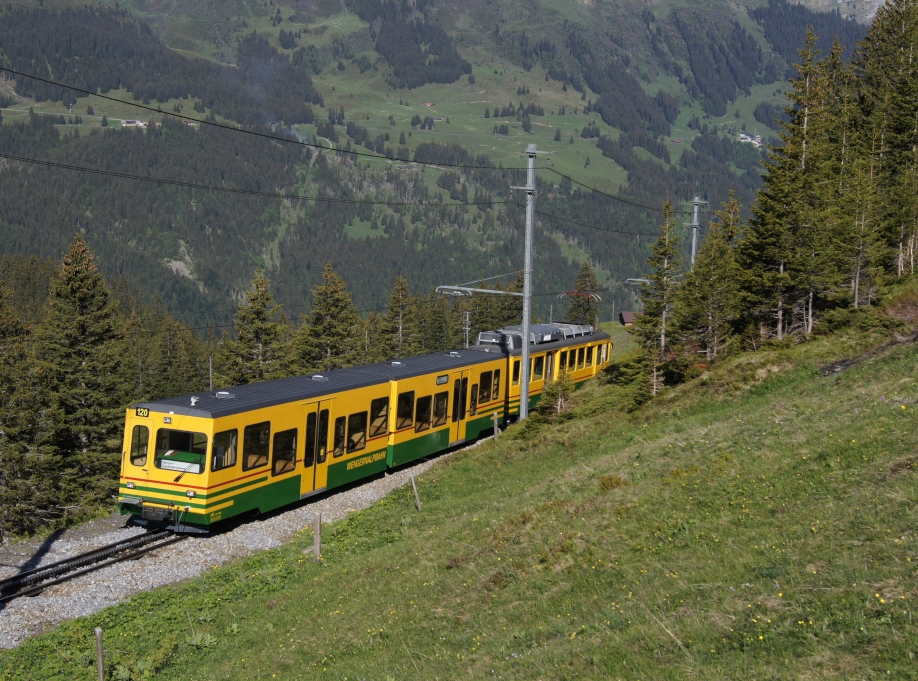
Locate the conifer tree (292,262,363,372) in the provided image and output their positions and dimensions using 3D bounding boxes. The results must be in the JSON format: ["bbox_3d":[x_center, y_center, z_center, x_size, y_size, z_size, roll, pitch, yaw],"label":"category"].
[{"bbox_3d":[-5.024,0.517,49.429,3.300,7.100,3.300,5,11,20],"label":"conifer tree"}]

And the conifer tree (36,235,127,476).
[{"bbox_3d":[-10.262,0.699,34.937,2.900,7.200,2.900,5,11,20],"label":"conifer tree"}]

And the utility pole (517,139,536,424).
[{"bbox_3d":[2.477,-1.968,45.912,0.310,10.030,0.310,5,11,20],"label":"utility pole"}]

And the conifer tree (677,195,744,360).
[{"bbox_3d":[11.987,-2.950,59.816,3.300,7.730,3.300,5,11,20],"label":"conifer tree"}]

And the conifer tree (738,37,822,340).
[{"bbox_3d":[15.018,-6.689,55.820,4.000,13.330,4.000,5,11,20],"label":"conifer tree"}]

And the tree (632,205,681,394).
[{"bbox_3d":[9.218,-2.418,56.806,2.600,7.840,2.600,5,11,20],"label":"tree"}]

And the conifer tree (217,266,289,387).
[{"bbox_3d":[-6.977,0.868,44.602,3.100,6.800,3.100,5,11,20],"label":"conifer tree"}]

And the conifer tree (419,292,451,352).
[{"bbox_3d":[-1.239,0.568,64.049,2.400,6.200,2.400,5,11,20],"label":"conifer tree"}]

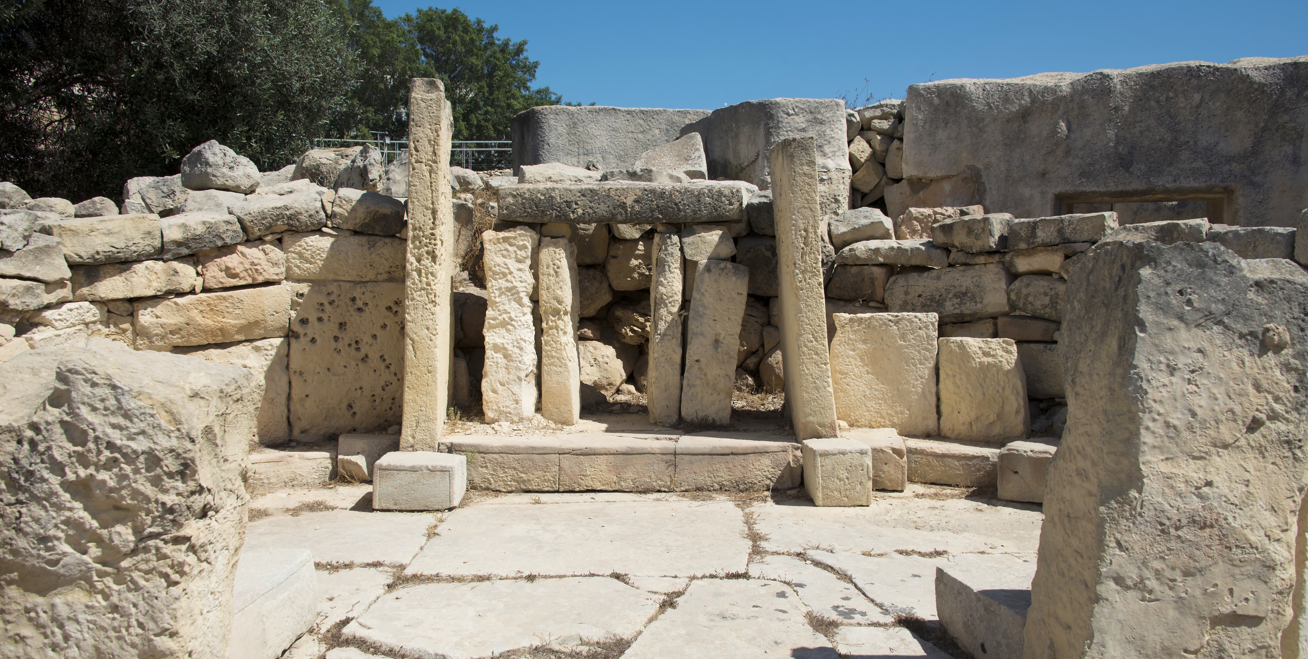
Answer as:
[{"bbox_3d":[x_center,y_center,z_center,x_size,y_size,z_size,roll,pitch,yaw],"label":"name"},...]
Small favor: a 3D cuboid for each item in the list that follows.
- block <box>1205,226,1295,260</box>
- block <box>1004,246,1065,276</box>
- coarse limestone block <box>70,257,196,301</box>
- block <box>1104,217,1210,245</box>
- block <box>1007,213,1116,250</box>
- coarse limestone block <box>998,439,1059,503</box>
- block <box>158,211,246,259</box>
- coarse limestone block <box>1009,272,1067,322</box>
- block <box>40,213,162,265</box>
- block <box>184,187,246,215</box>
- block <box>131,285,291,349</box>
[{"bbox_3d":[5.153,-0.737,8.800,0.660,0.300,0.450,0,2,15],"label":"block"},{"bbox_3d":[3.467,-0.614,9.250,0.492,0.227,0.380,-1,1,26],"label":"block"},{"bbox_3d":[-4.409,-0.417,8.620,0.906,0.304,0.420,-1,2,-36],"label":"coarse limestone block"},{"bbox_3d":[5.280,-0.970,10.750,1.050,0.360,0.500,0,1,18],"label":"block"},{"bbox_3d":[3.756,-0.905,9.373,0.900,0.290,0.380,-2,1,33],"label":"block"},{"bbox_3d":[3.045,1.131,8.150,0.480,0.400,0.550,1,2,26],"label":"coarse limestone block"},{"bbox_3d":[-4.430,-0.930,10.050,0.750,0.420,0.500,0,1,-14],"label":"block"},{"bbox_3d":[3.464,-0.286,9.200,0.502,0.420,0.450,1,2,20],"label":"coarse limestone block"},{"bbox_3d":[-4.824,-0.793,8.927,0.930,0.380,0.450,-6,5,-25],"label":"block"},{"bbox_3d":[-3.494,-1.017,8.100,0.440,0.220,0.380,-1,3,-12],"label":"block"},{"bbox_3d":[-3.900,-0.131,9.000,1.210,0.470,0.450,-1,2,-30],"label":"block"}]

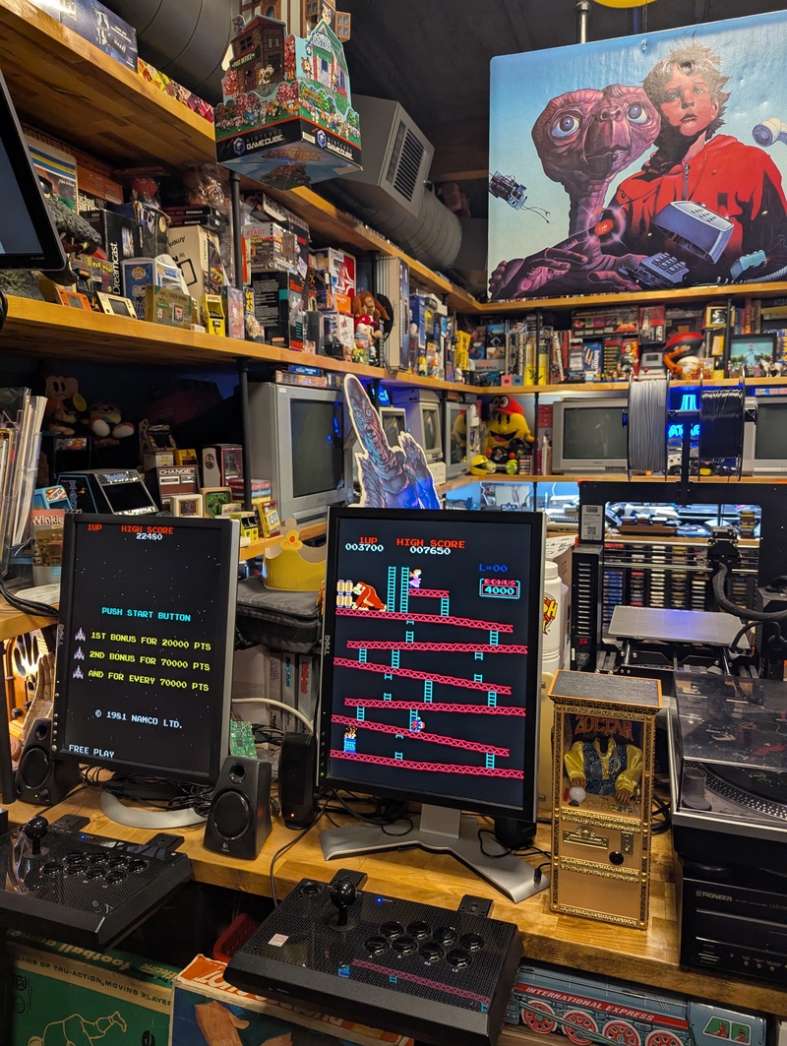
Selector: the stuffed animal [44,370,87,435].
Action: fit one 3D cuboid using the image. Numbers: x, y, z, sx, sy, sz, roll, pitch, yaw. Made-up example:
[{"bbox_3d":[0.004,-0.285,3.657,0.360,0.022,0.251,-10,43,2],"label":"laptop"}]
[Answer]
[{"bbox_3d":[-0.792,-0.287,1.755,0.100,0.148,0.095,-4,9,-21],"label":"stuffed animal"}]

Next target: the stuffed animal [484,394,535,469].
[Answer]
[{"bbox_3d":[0.781,-0.587,4.822,0.360,0.490,0.320,2,8,16],"label":"stuffed animal"}]

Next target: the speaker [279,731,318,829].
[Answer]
[{"bbox_3d":[-0.160,0.439,1.255,0.054,0.160,0.060,2,8,19],"label":"speaker"}]

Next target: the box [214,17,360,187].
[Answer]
[{"bbox_3d":[-0.236,-0.963,1.661,0.243,0.287,0.234,4,9,32],"label":"box"}]

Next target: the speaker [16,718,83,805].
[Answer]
[{"bbox_3d":[-0.655,0.439,1.374,0.097,0.143,0.092,2,9,22],"label":"speaker"}]

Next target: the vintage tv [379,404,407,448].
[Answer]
[{"bbox_3d":[-0.172,-0.366,3.390,0.370,0.335,0.360,2,9,21],"label":"vintage tv"}]

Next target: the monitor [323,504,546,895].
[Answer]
[{"bbox_3d":[0.062,0.254,1.141,0.372,0.551,0.190,2,8,19],"label":"monitor"}]

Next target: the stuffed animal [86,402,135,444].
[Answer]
[{"bbox_3d":[-0.737,-0.258,1.890,0.118,0.106,0.100,-5,9,-29],"label":"stuffed animal"}]

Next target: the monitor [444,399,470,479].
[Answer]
[{"bbox_3d":[0.188,-0.522,4.614,0.480,0.465,0.590,3,9,22],"label":"monitor"}]

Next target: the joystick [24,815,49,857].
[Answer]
[{"bbox_3d":[-0.554,0.487,1.129,0.037,0.061,0.037,2,8,19],"label":"joystick"}]

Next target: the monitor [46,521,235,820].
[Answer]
[{"bbox_3d":[-0.428,0.243,1.281,0.345,0.515,0.200,2,9,20],"label":"monitor"}]

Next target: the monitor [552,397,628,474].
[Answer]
[{"bbox_3d":[1.352,-0.555,4.739,0.565,0.463,0.480,1,8,15],"label":"monitor"}]

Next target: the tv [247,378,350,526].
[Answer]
[{"bbox_3d":[-0.487,-0.244,2.658,0.480,0.475,0.608,2,9,21],"label":"tv"}]

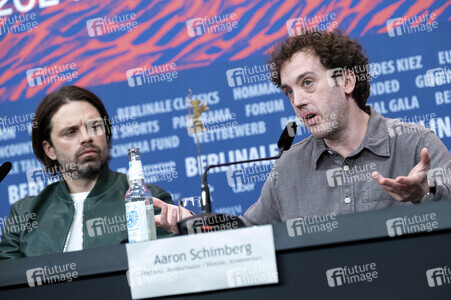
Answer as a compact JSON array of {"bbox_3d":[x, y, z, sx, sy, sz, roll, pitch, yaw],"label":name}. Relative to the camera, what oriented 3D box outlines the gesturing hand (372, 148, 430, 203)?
[{"bbox_3d":[0.418,0.063,3.450,0.150,0.125,0.100,-3,-5,-35],"label":"gesturing hand"}]

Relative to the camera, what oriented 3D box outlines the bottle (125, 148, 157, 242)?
[{"bbox_3d":[-0.190,0.111,3.200,0.061,0.230,0.061,-6,-4,0],"label":"bottle"}]

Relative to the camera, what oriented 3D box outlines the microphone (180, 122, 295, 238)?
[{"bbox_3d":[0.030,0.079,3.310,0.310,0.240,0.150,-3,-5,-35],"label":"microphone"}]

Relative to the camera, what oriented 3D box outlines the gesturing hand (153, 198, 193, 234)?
[{"bbox_3d":[-0.131,0.161,3.470,0.130,0.092,0.090,-3,-5,-37],"label":"gesturing hand"}]

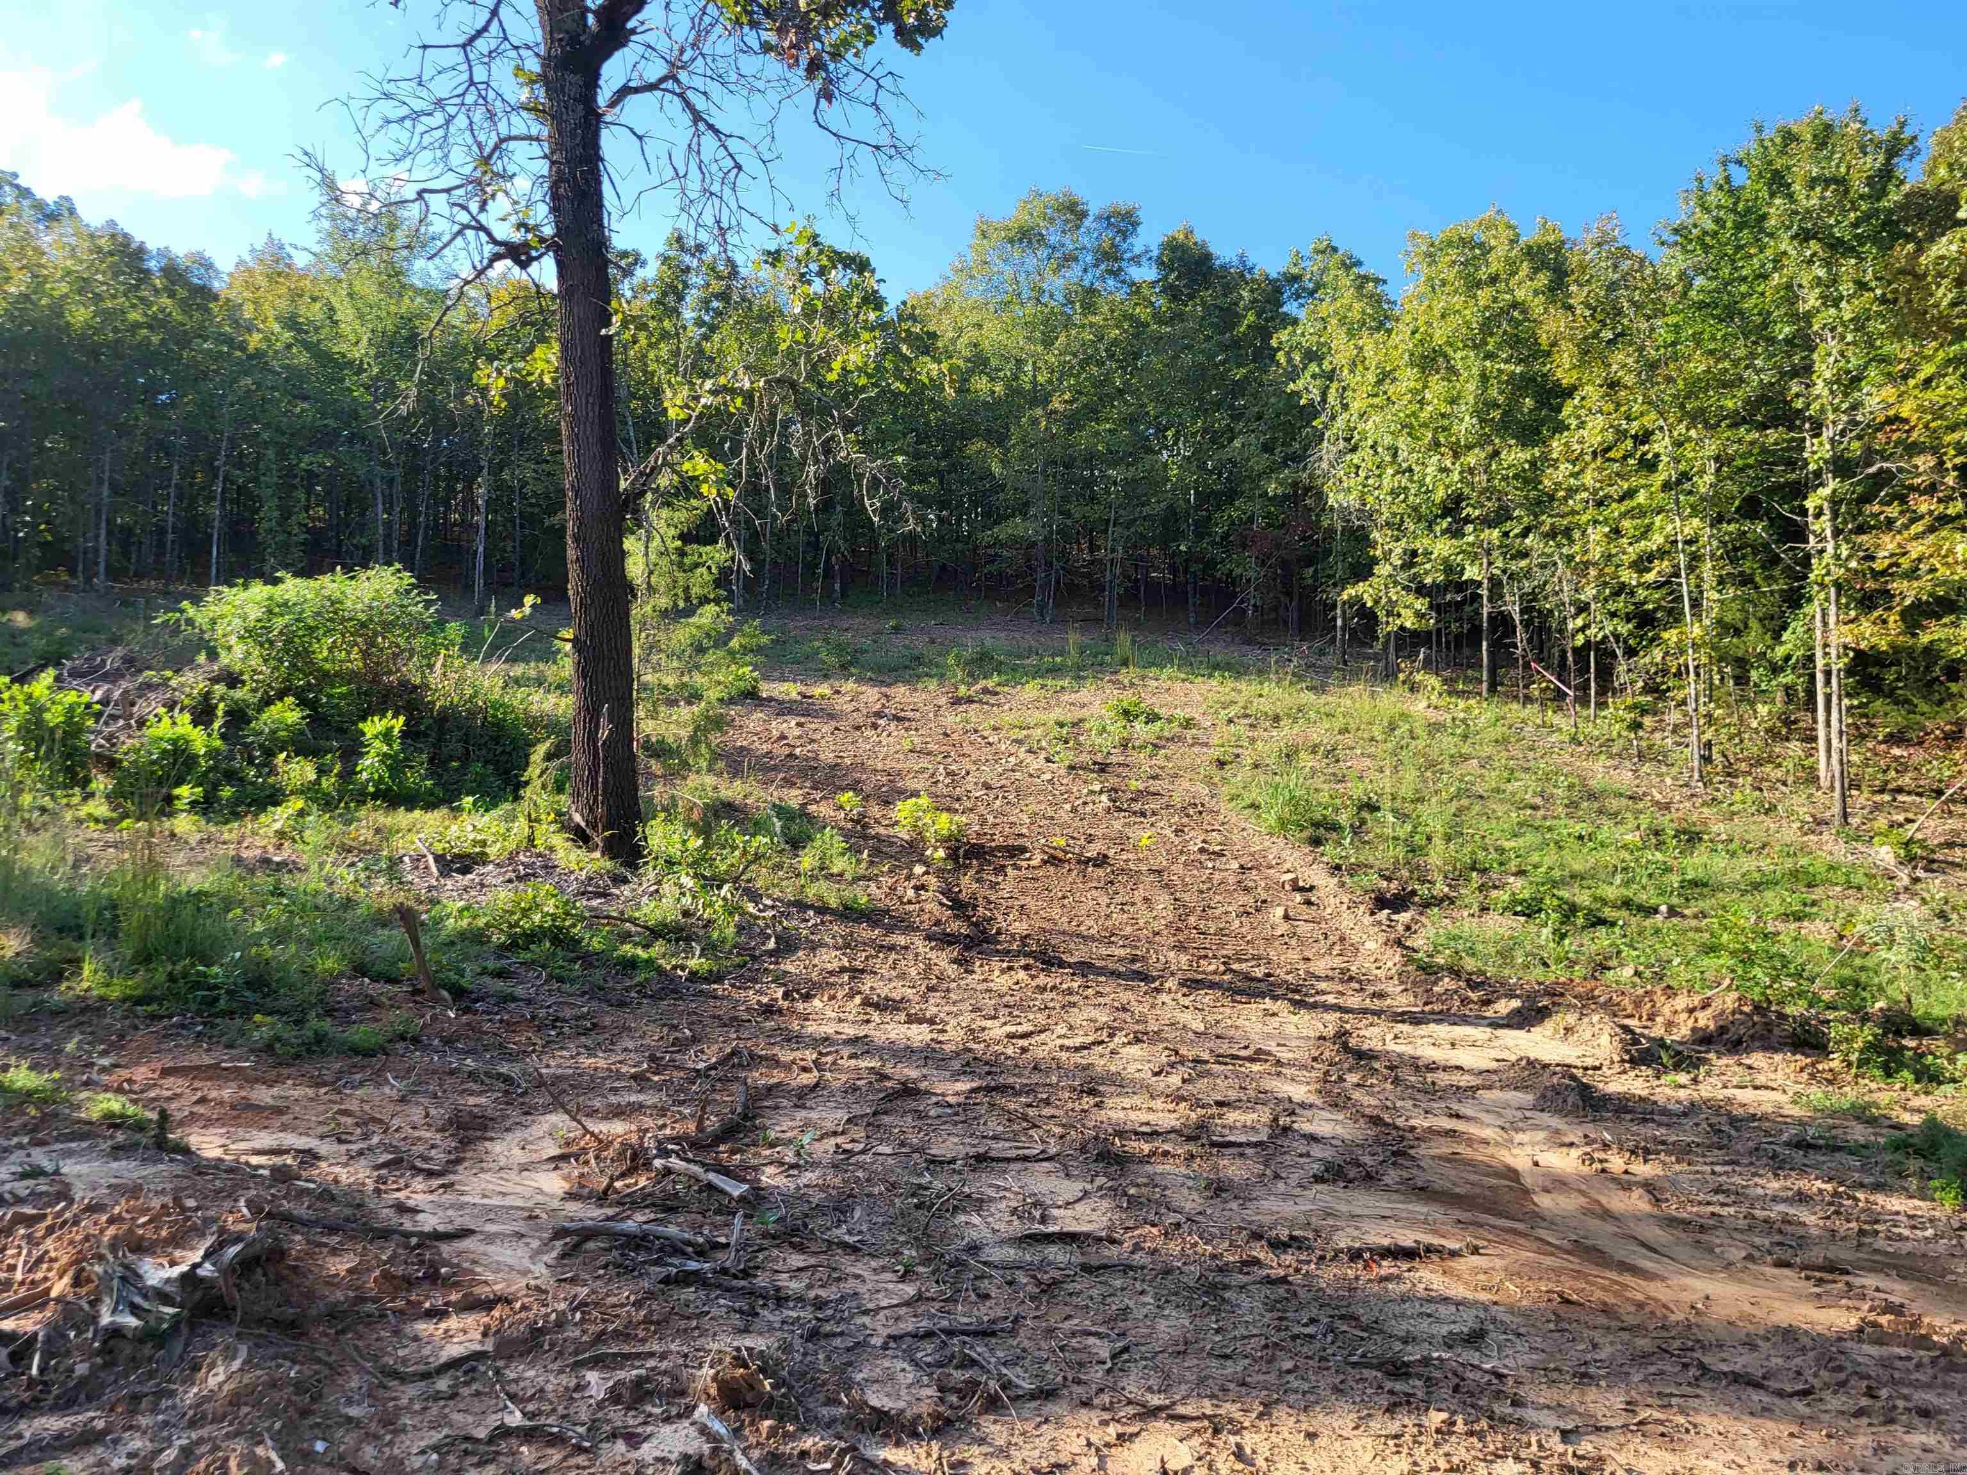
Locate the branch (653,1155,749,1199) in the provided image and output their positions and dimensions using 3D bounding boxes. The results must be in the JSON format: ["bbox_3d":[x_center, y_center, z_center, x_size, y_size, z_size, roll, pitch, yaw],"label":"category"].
[{"bbox_3d":[-0.930,1.460,4.900,0.360,0.070,0.080,-2,-3,33],"label":"branch"}]

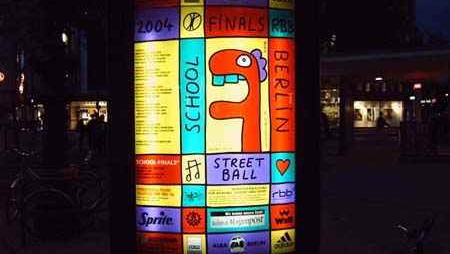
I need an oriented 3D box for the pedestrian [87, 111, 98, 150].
[{"bbox_3d":[-6.058,0.206,22.000,0.520,1.720,0.360,0,1,0],"label":"pedestrian"}]

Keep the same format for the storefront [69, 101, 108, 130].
[{"bbox_3d":[-11.914,-1.004,42.000,3.500,2.650,0.600,0,1,0],"label":"storefront"}]

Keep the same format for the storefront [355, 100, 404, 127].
[{"bbox_3d":[12.122,-1.066,38.000,3.800,2.100,0.600,0,1,0],"label":"storefront"}]

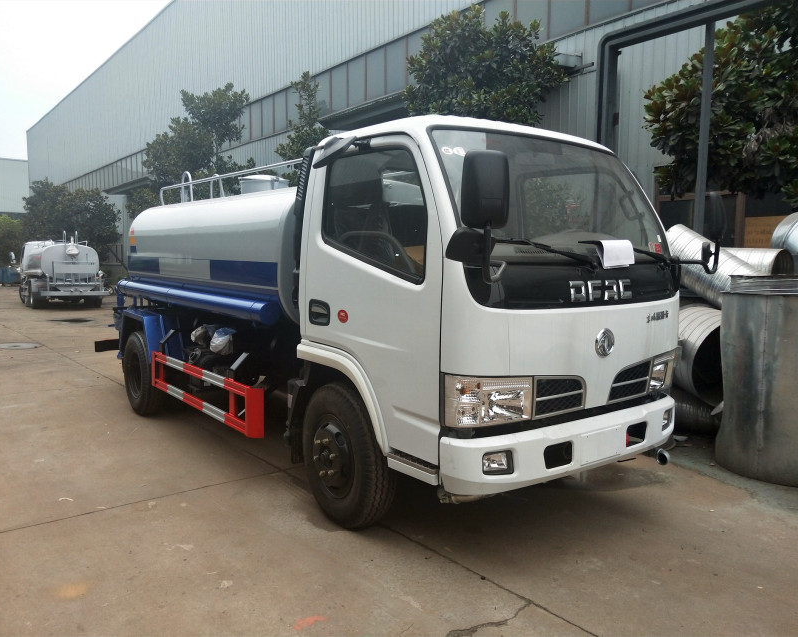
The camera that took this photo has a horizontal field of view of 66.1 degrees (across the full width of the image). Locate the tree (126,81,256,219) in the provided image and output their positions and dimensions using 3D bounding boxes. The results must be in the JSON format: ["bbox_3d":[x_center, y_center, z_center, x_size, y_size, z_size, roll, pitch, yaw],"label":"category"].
[{"bbox_3d":[-5.861,-3.385,17.631,3.300,6.500,3.300,-2,6,-38],"label":"tree"}]

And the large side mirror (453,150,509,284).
[{"bbox_3d":[0.325,-0.398,2.420,0.200,0.510,0.130,0,5,-24],"label":"large side mirror"}]

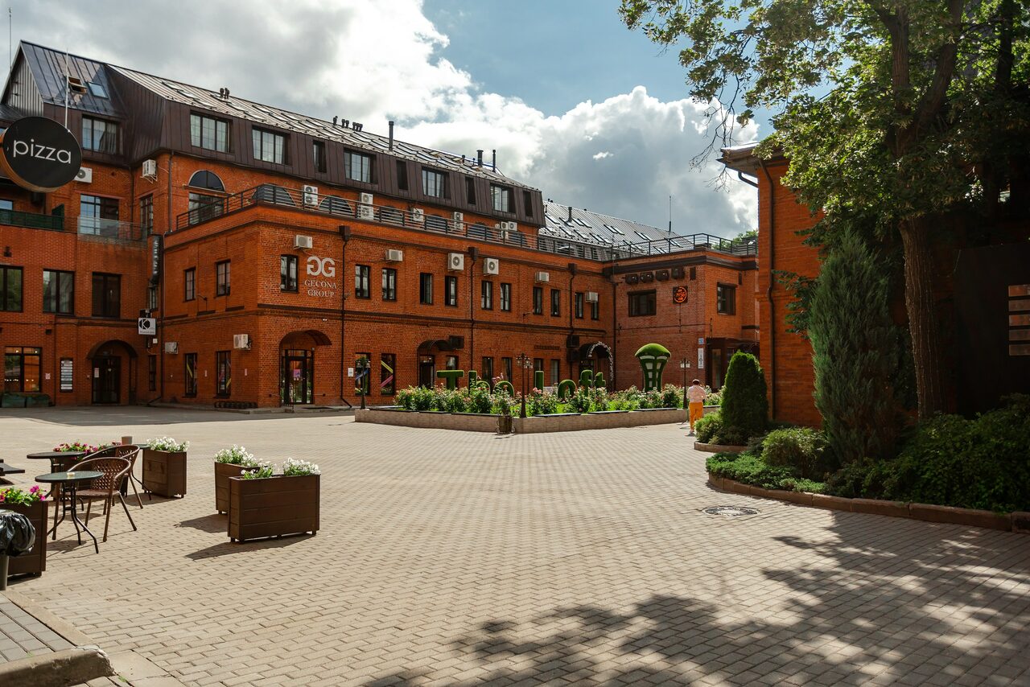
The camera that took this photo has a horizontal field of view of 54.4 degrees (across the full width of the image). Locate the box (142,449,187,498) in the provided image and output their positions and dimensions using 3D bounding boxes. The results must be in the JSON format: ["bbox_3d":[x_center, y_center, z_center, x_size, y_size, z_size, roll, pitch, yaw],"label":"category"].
[{"bbox_3d":[-4.708,1.734,13.450,0.270,0.600,0.820,2,-3,-41],"label":"box"}]

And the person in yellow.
[{"bbox_3d":[5.526,1.936,30.500,0.550,1.650,0.380,0,-2,6],"label":"person in yellow"}]

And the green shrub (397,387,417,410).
[{"bbox_3d":[-3.836,1.982,35.500,0.750,0.900,0.750,0,-2,0],"label":"green shrub"}]

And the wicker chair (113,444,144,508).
[{"bbox_3d":[-5.100,1.708,12.611,0.580,0.770,0.630,-1,-3,30],"label":"wicker chair"}]

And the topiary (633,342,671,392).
[{"bbox_3d":[5.510,1.076,39.988,1.430,2.200,1.400,0,-2,0],"label":"topiary"}]

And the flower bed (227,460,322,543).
[{"bbox_3d":[-2.387,1.544,9.952,0.880,0.760,0.290,2,-3,-42],"label":"flower bed"}]

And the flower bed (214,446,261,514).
[{"bbox_3d":[-3.210,1.679,11.912,0.380,0.770,0.970,2,-3,-38],"label":"flower bed"}]

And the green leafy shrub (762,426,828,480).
[{"bbox_3d":[4.058,1.585,14.451,0.930,0.760,0.880,-1,-2,16],"label":"green leafy shrub"}]

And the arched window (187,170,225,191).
[{"bbox_3d":[-16.286,-8.578,52.853,0.200,1.120,2.250,-2,-3,39],"label":"arched window"}]

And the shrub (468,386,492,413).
[{"bbox_3d":[-1.100,1.850,32.200,0.780,0.920,0.780,0,-2,0],"label":"shrub"}]

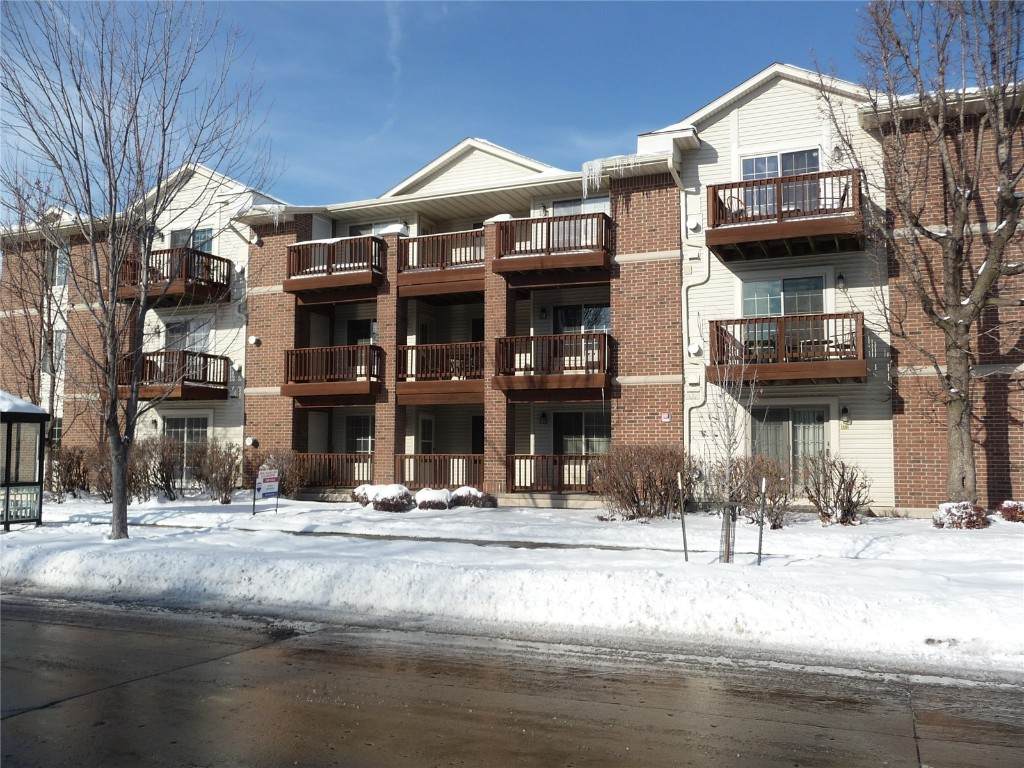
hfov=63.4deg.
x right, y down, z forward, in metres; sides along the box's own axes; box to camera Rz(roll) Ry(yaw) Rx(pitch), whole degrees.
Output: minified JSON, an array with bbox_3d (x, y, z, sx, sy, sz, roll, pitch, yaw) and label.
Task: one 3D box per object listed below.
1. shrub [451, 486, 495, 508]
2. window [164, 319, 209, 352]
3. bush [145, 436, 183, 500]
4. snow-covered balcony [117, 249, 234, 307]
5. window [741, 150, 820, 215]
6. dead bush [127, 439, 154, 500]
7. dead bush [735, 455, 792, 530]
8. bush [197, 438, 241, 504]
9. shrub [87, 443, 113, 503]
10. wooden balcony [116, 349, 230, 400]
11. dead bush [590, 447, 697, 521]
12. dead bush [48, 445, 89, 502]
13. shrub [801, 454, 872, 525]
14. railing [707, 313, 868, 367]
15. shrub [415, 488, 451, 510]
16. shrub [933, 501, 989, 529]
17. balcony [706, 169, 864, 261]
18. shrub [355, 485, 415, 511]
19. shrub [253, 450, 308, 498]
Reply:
[{"bbox_3d":[-0.871,2.603,18.735,1.040,0.477,0.810,-2,-5,22],"label":"shrub"},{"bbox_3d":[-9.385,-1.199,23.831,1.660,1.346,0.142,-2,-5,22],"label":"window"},{"bbox_3d":[-9.300,2.215,22.107,0.892,1.625,0.911,-2,-5,22],"label":"bush"},{"bbox_3d":[-9.869,-2.978,23.846,2.926,1.261,1.720,-2,-5,23],"label":"snow-covered balcony"},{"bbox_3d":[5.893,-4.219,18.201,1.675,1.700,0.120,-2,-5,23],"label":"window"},{"bbox_3d":[-10.128,2.366,22.400,0.873,1.626,0.846,-2,-5,23],"label":"dead bush"},{"bbox_3d":[4.732,2.041,15.583,1.037,1.387,1.004,-2,-5,23],"label":"dead bush"},{"bbox_3d":[-7.568,2.290,21.430,1.032,1.606,1.000,-2,-5,23],"label":"bush"},{"bbox_3d":[-10.865,2.327,21.926,0.730,1.447,0.860,-2,-5,22],"label":"shrub"},{"bbox_3d":[-9.835,-0.182,23.610,2.830,1.271,1.720,-2,-5,23],"label":"wooden balcony"},{"bbox_3d":[2.732,1.979,16.953,2.061,1.477,1.518,-2,-5,22],"label":"dead bush"},{"bbox_3d":[-12.059,2.397,22.527,0.957,1.391,0.911,-2,-5,22],"label":"dead bush"},{"bbox_3d":[6.130,1.993,15.648,1.292,1.283,1.251,-2,-5,23],"label":"shrub"},{"bbox_3d":[5.517,-0.794,16.621,2.884,0.901,1.498,-2,-5,22],"label":"railing"},{"bbox_3d":[-1.804,2.608,18.793,0.817,0.471,0.759,0,-4,0],"label":"shrub"},{"bbox_3d":[8.071,2.348,14.906,0.957,0.489,0.834,-2,-5,23],"label":"shrub"},{"bbox_3d":[5.553,-3.352,16.883,2.965,1.225,1.650,-2,-5,22],"label":"balcony"},{"bbox_3d":[-3.044,2.711,19.697,1.423,0.623,1.034,-2,-5,23],"label":"shrub"},{"bbox_3d":[-6.022,2.364,21.640,1.340,1.216,1.168,-2,-5,23],"label":"shrub"}]

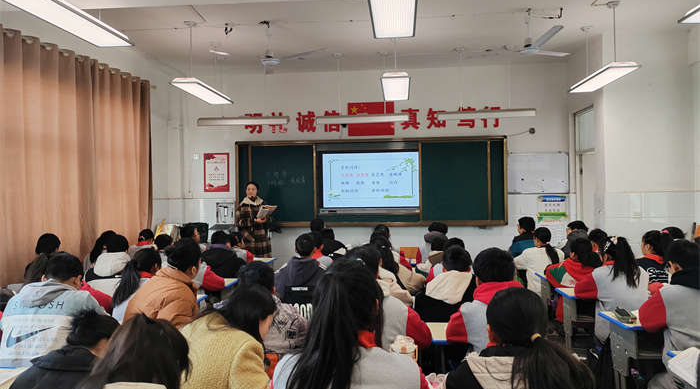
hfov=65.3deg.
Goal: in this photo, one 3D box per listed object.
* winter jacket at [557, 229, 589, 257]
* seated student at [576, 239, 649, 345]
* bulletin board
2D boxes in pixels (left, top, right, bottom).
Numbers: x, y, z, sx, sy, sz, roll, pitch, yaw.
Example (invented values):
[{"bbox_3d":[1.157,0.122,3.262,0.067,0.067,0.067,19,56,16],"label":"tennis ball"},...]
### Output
[{"bbox_3d":[2.573,0.689,6.216,0.430,0.580,0.470,0,-1,-13],"label":"winter jacket"},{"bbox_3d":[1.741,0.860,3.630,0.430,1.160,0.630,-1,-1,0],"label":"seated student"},{"bbox_3d":[2.730,-0.308,7.923,0.880,0.591,0.025,-1,-1,5],"label":"bulletin board"}]

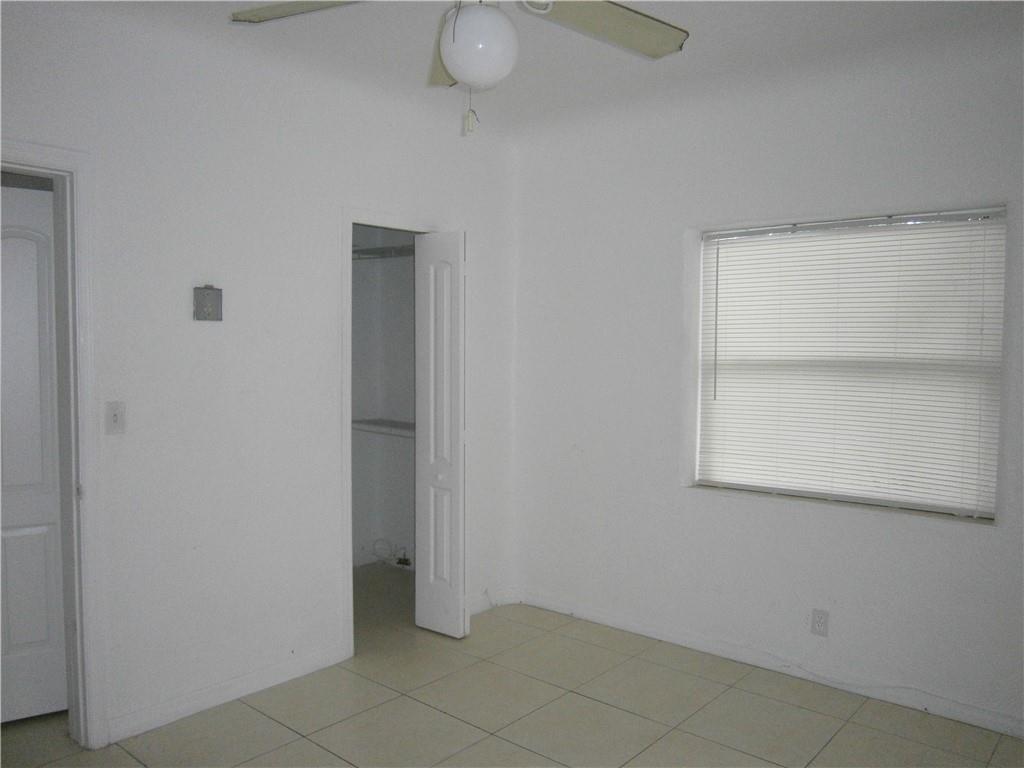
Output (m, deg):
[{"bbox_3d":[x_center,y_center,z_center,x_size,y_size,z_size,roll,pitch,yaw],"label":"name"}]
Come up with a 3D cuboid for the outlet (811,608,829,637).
[{"bbox_3d":[1.334,1.035,3.330,0.071,0.115,0.008,3,3,41],"label":"outlet"}]

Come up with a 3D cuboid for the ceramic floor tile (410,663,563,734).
[{"bbox_3d":[-0.101,1.320,3.268,0.495,0.010,0.495,3,3,41],"label":"ceramic floor tile"}]

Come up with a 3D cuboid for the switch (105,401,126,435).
[{"bbox_3d":[-1.420,0.122,2.759,0.010,0.115,0.071,3,3,41],"label":"switch"}]

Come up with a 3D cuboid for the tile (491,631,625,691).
[{"bbox_3d":[0.227,1.308,3.649,0.495,0.010,0.495,3,3,41],"label":"tile"}]

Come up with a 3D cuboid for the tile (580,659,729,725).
[{"bbox_3d":[0.602,1.326,3.334,0.497,0.010,0.497,2,3,41],"label":"tile"}]

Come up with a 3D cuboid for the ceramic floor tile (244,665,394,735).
[{"bbox_3d":[-0.794,1.312,3.208,0.475,0.010,0.495,3,3,41],"label":"ceramic floor tile"}]

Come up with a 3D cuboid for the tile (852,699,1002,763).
[{"bbox_3d":[1.591,1.336,2.973,0.495,0.010,0.249,3,3,41],"label":"tile"}]

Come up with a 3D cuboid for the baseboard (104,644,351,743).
[{"bbox_3d":[-1.112,1.254,3.190,0.013,0.085,1.107,3,3,41],"label":"baseboard"}]

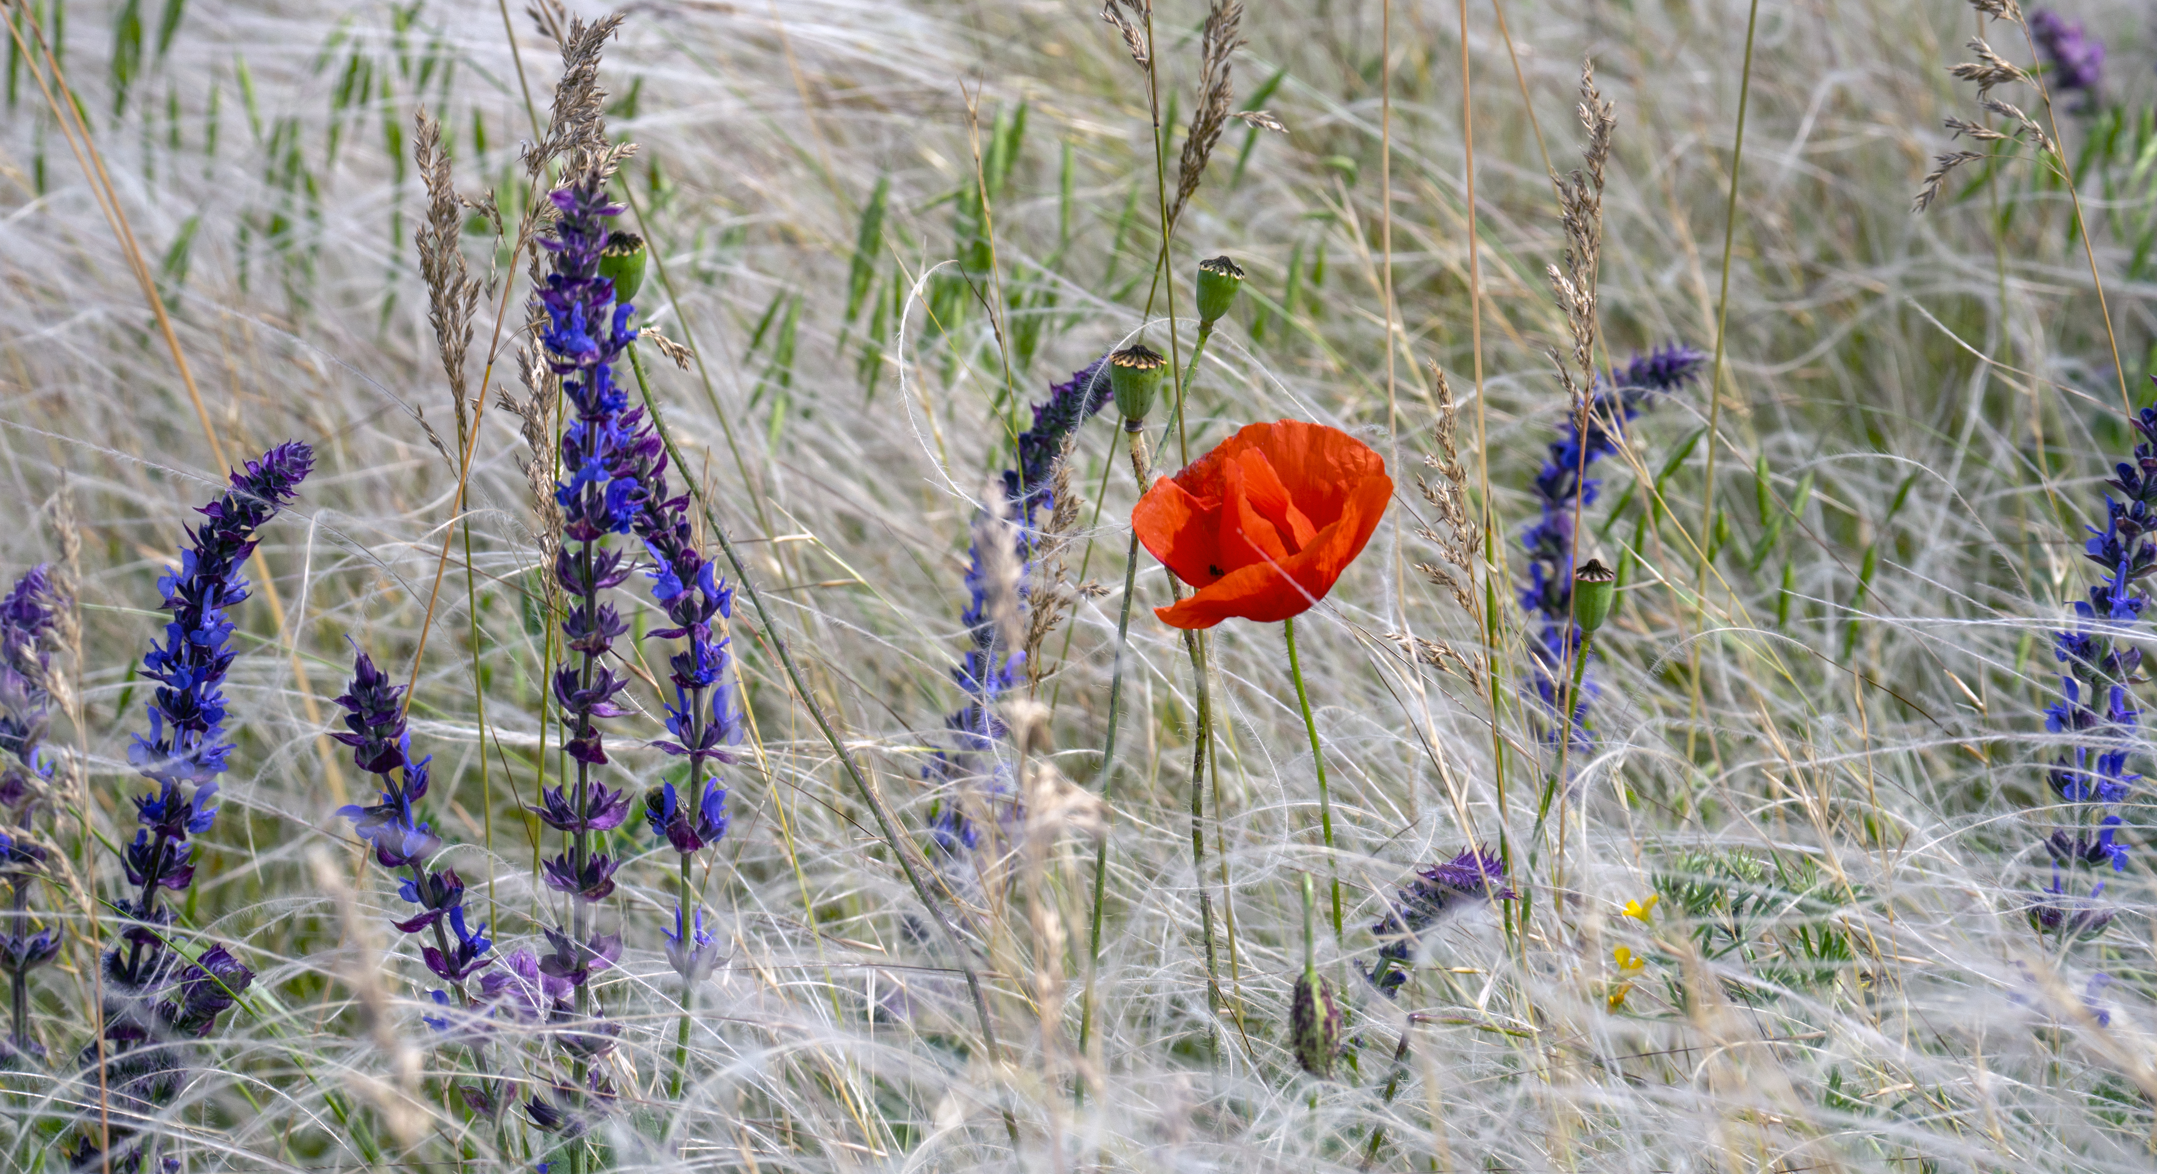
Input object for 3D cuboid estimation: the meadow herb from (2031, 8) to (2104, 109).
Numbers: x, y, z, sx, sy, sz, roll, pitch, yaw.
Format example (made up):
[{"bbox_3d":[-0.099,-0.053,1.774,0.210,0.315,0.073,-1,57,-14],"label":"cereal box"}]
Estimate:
[{"bbox_3d":[0.268,-0.143,3.800,0.020,0.028,0.019,-9,12,0],"label":"meadow herb"}]

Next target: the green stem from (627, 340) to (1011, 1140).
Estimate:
[{"bbox_3d":[-0.056,0.035,3.000,0.010,0.193,0.007,-26,10,0],"label":"green stem"}]

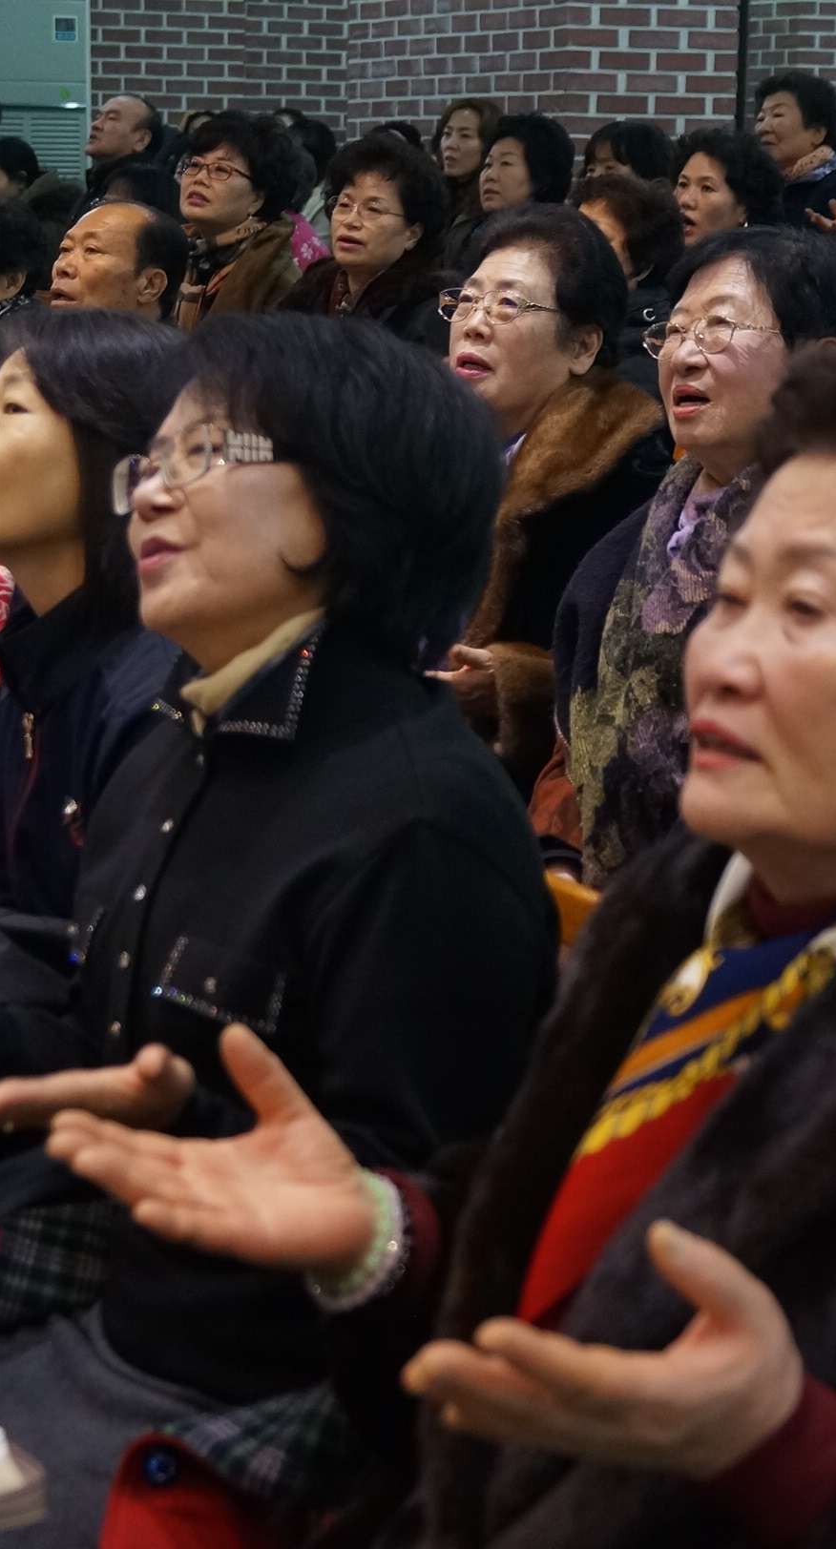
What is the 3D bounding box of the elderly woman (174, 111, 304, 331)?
[{"bbox_3d":[-0.413,-0.676,5.807,0.620,1.240,0.500,-8,15,-36],"label":"elderly woman"}]

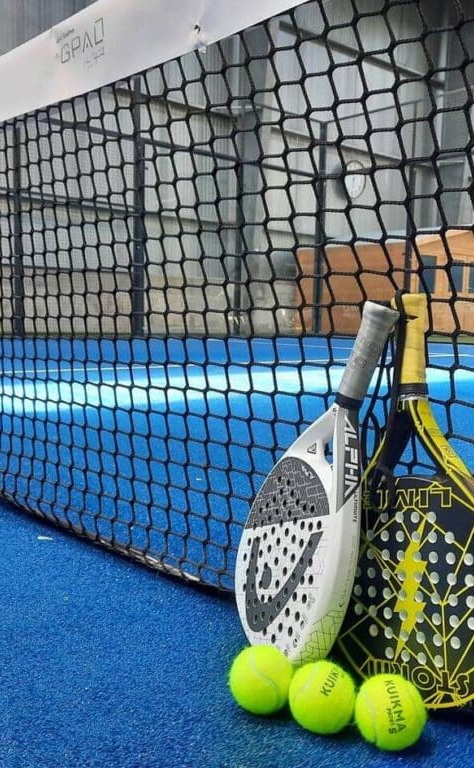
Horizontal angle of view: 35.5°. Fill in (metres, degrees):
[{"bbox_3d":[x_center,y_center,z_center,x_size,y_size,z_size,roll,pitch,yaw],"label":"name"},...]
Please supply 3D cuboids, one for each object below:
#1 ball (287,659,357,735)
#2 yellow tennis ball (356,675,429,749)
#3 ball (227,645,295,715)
[{"bbox_3d":[0.085,0.311,0.734,0.067,0.067,0.067,1,5,0],"label":"ball"},{"bbox_3d":[0.148,0.314,0.710,0.067,0.067,0.067,1,5,0],"label":"yellow tennis ball"},{"bbox_3d":[0.025,0.307,0.768,0.067,0.067,0.067,1,5,0],"label":"ball"}]

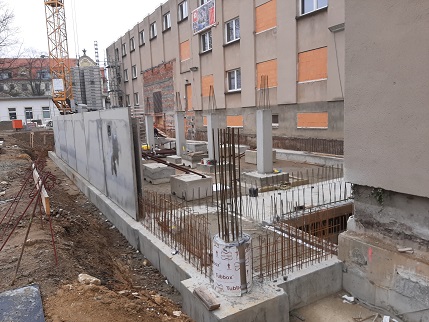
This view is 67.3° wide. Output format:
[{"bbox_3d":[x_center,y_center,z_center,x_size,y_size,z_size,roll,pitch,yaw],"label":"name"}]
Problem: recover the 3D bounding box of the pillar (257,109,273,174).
[{"bbox_3d":[1.856,-0.714,11.874,0.400,2.300,0.400,-7,9,-31],"label":"pillar"}]

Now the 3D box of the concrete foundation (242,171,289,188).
[{"bbox_3d":[1.847,0.633,11.703,1.284,0.334,1.090,-7,9,-31],"label":"concrete foundation"}]

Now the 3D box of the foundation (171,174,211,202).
[{"bbox_3d":[-0.753,0.817,10.483,0.901,0.606,1.158,-7,10,-31],"label":"foundation"}]

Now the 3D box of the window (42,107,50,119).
[{"bbox_3d":[-20.642,-5.898,39.600,0.920,1.400,0.160,-5,8,-17],"label":"window"}]

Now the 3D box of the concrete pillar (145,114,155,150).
[{"bbox_3d":[-4.344,-1.899,21.920,0.378,2.341,0.378,-7,10,-31],"label":"concrete pillar"}]

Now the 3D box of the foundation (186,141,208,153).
[{"bbox_3d":[-1.240,-0.809,21.828,0.929,0.619,1.218,-7,10,-31],"label":"foundation"}]

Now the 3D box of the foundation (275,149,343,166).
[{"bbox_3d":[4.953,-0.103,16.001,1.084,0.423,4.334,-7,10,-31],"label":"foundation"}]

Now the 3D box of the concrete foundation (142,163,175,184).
[{"bbox_3d":[-2.203,0.490,12.926,0.910,0.603,1.152,-7,9,-31],"label":"concrete foundation"}]

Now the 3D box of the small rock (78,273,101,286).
[{"bbox_3d":[-1.314,1.231,3.369,0.210,0.090,0.120,-6,9,-23],"label":"small rock"}]

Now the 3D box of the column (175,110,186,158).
[{"bbox_3d":[-1.883,-1.456,17.945,0.378,2.415,0.378,-7,10,-31],"label":"column"}]

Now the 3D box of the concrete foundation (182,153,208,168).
[{"bbox_3d":[-1.023,-0.041,16.501,0.913,0.604,1.218,-7,10,-31],"label":"concrete foundation"}]

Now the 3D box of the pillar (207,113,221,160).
[{"bbox_3d":[-0.036,-1.189,15.841,0.390,2.280,0.390,-7,9,-31],"label":"pillar"}]

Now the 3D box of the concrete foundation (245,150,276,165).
[{"bbox_3d":[2.374,-0.217,16.536,1.151,0.625,1.066,-7,9,-31],"label":"concrete foundation"}]

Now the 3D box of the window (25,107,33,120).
[{"bbox_3d":[-22.398,-5.748,39.000,0.920,1.420,0.160,-5,8,-17],"label":"window"}]

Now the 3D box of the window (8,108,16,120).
[{"bbox_3d":[-23.816,-5.482,38.000,0.870,1.360,0.130,-3,8,-3],"label":"window"}]

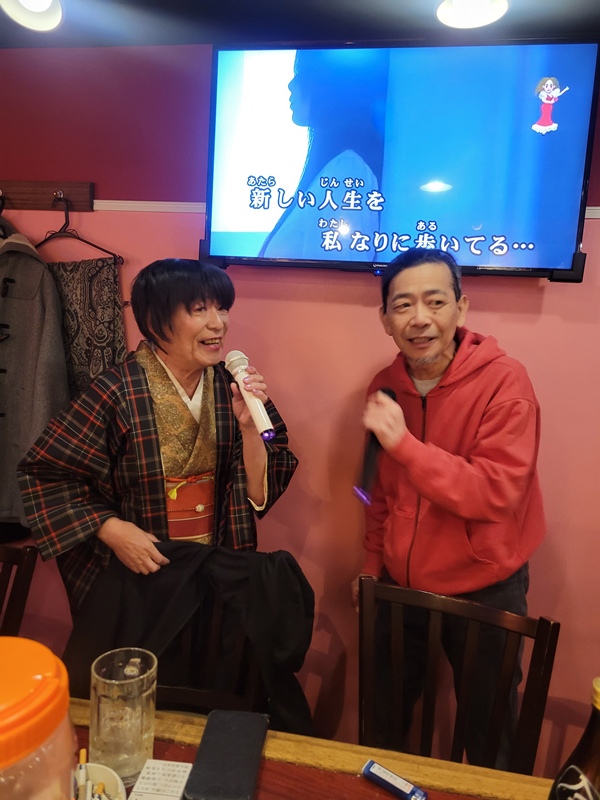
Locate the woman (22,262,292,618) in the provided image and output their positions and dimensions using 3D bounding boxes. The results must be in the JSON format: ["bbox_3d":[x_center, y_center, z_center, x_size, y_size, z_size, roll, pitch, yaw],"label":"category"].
[{"bbox_3d":[-0.340,0.484,1.390,0.560,1.610,0.380,0,8,-25],"label":"woman"}]

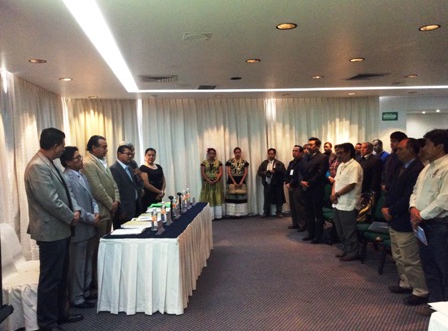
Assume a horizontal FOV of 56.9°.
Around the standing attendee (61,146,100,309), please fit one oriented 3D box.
[{"bbox_3d":[-1.464,0.640,4.314,0.400,1.620,0.490,0,4,16],"label":"standing attendee"}]

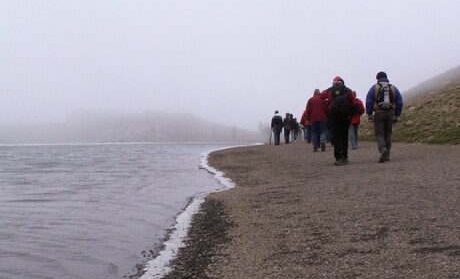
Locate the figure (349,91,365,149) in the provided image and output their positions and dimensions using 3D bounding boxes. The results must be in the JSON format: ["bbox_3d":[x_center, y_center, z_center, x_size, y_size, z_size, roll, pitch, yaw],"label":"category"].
[{"bbox_3d":[3.705,-0.555,18.300,0.580,1.700,0.420,0,0,0],"label":"figure"}]

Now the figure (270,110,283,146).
[{"bbox_3d":[2.317,-0.566,30.500,0.560,1.750,0.420,0,0,0],"label":"figure"}]

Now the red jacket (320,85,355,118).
[{"bbox_3d":[2.122,-0.728,12.200,0.660,0.680,0.380,0,0,0],"label":"red jacket"}]

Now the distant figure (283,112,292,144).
[{"bbox_3d":[3.118,-0.605,33.500,0.530,1.720,0.420,0,0,0],"label":"distant figure"}]

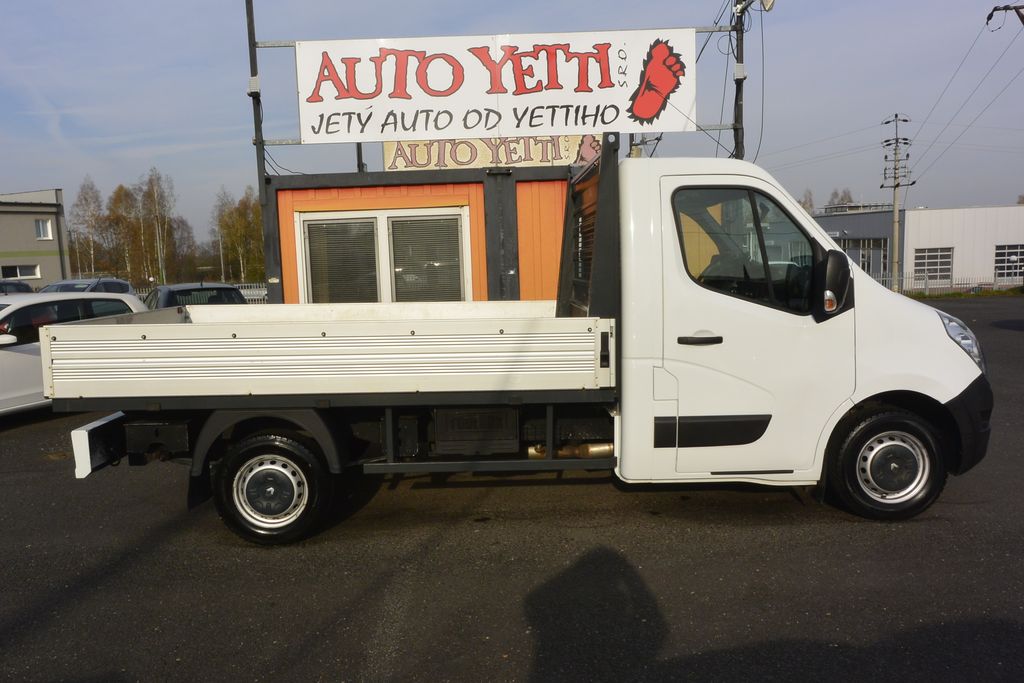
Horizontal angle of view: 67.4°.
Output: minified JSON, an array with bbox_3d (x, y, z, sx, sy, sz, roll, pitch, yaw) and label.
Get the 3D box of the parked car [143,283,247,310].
[{"bbox_3d":[-5.476,-0.207,12.837,1.770,1.460,4.200,-6,7,-31],"label":"parked car"}]

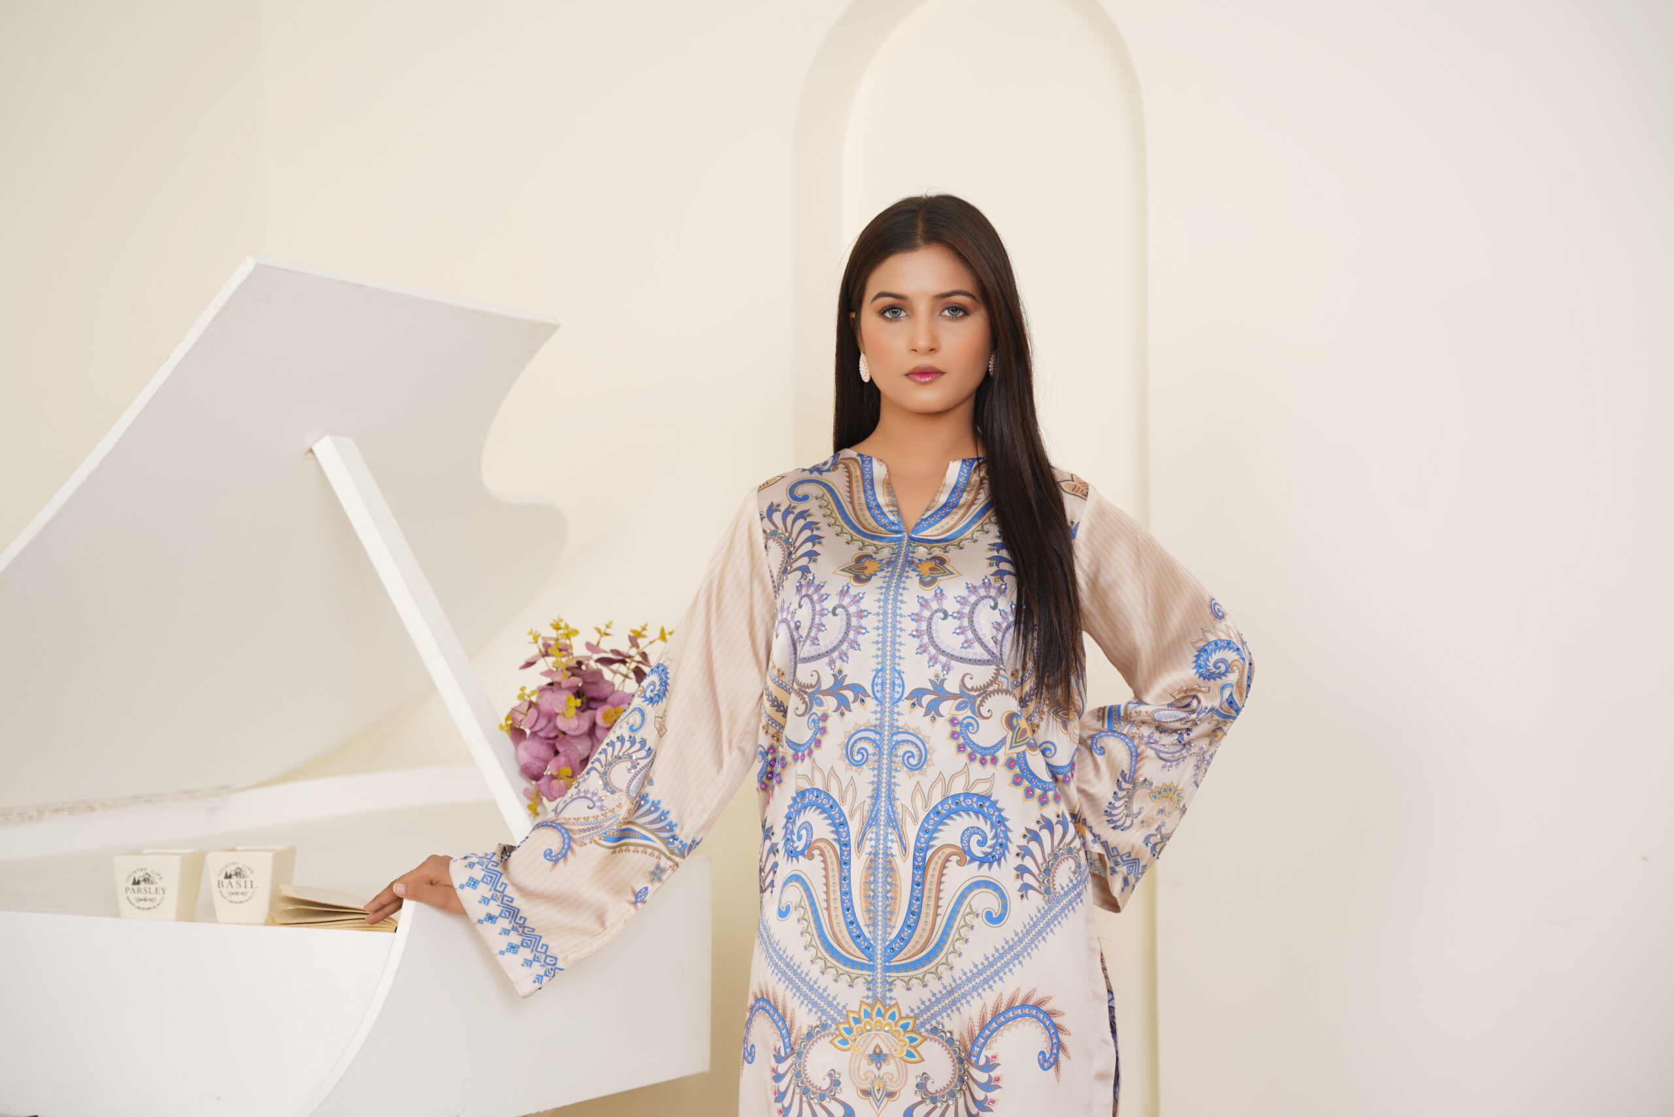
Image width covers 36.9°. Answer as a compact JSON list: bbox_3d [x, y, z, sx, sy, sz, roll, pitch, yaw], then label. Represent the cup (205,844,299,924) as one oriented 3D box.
[{"bbox_3d":[-0.584,0.328,2.511,0.068,0.070,0.068,-1,-2,8],"label":"cup"}]

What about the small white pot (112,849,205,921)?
[{"bbox_3d":[-0.667,0.327,2.474,0.068,0.070,0.068,-1,-2,6],"label":"small white pot"}]

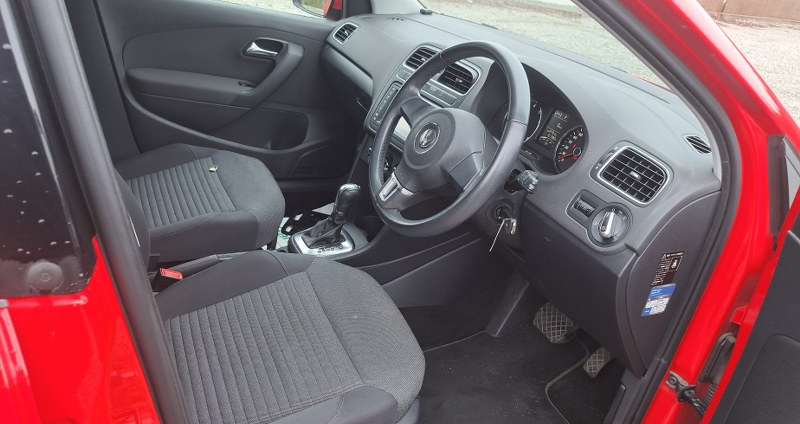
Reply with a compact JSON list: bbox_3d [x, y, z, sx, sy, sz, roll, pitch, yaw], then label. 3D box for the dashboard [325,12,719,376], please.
[{"bbox_3d":[0.197,-0.200,1.452,0.510,0.510,1.380,-5,28,-27],"label":"dashboard"}]

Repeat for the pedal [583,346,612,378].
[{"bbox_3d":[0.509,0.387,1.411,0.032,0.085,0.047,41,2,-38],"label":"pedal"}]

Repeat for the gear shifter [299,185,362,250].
[{"bbox_3d":[-0.165,0.006,1.363,0.140,0.150,0.090,-5,28,-27],"label":"gear shifter"}]

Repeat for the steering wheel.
[{"bbox_3d":[0.090,-0.123,0.996,0.100,0.370,0.370,24,12,-36],"label":"steering wheel"}]

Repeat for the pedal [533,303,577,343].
[{"bbox_3d":[0.409,0.293,1.443,0.035,0.065,0.090,25,12,-37],"label":"pedal"}]

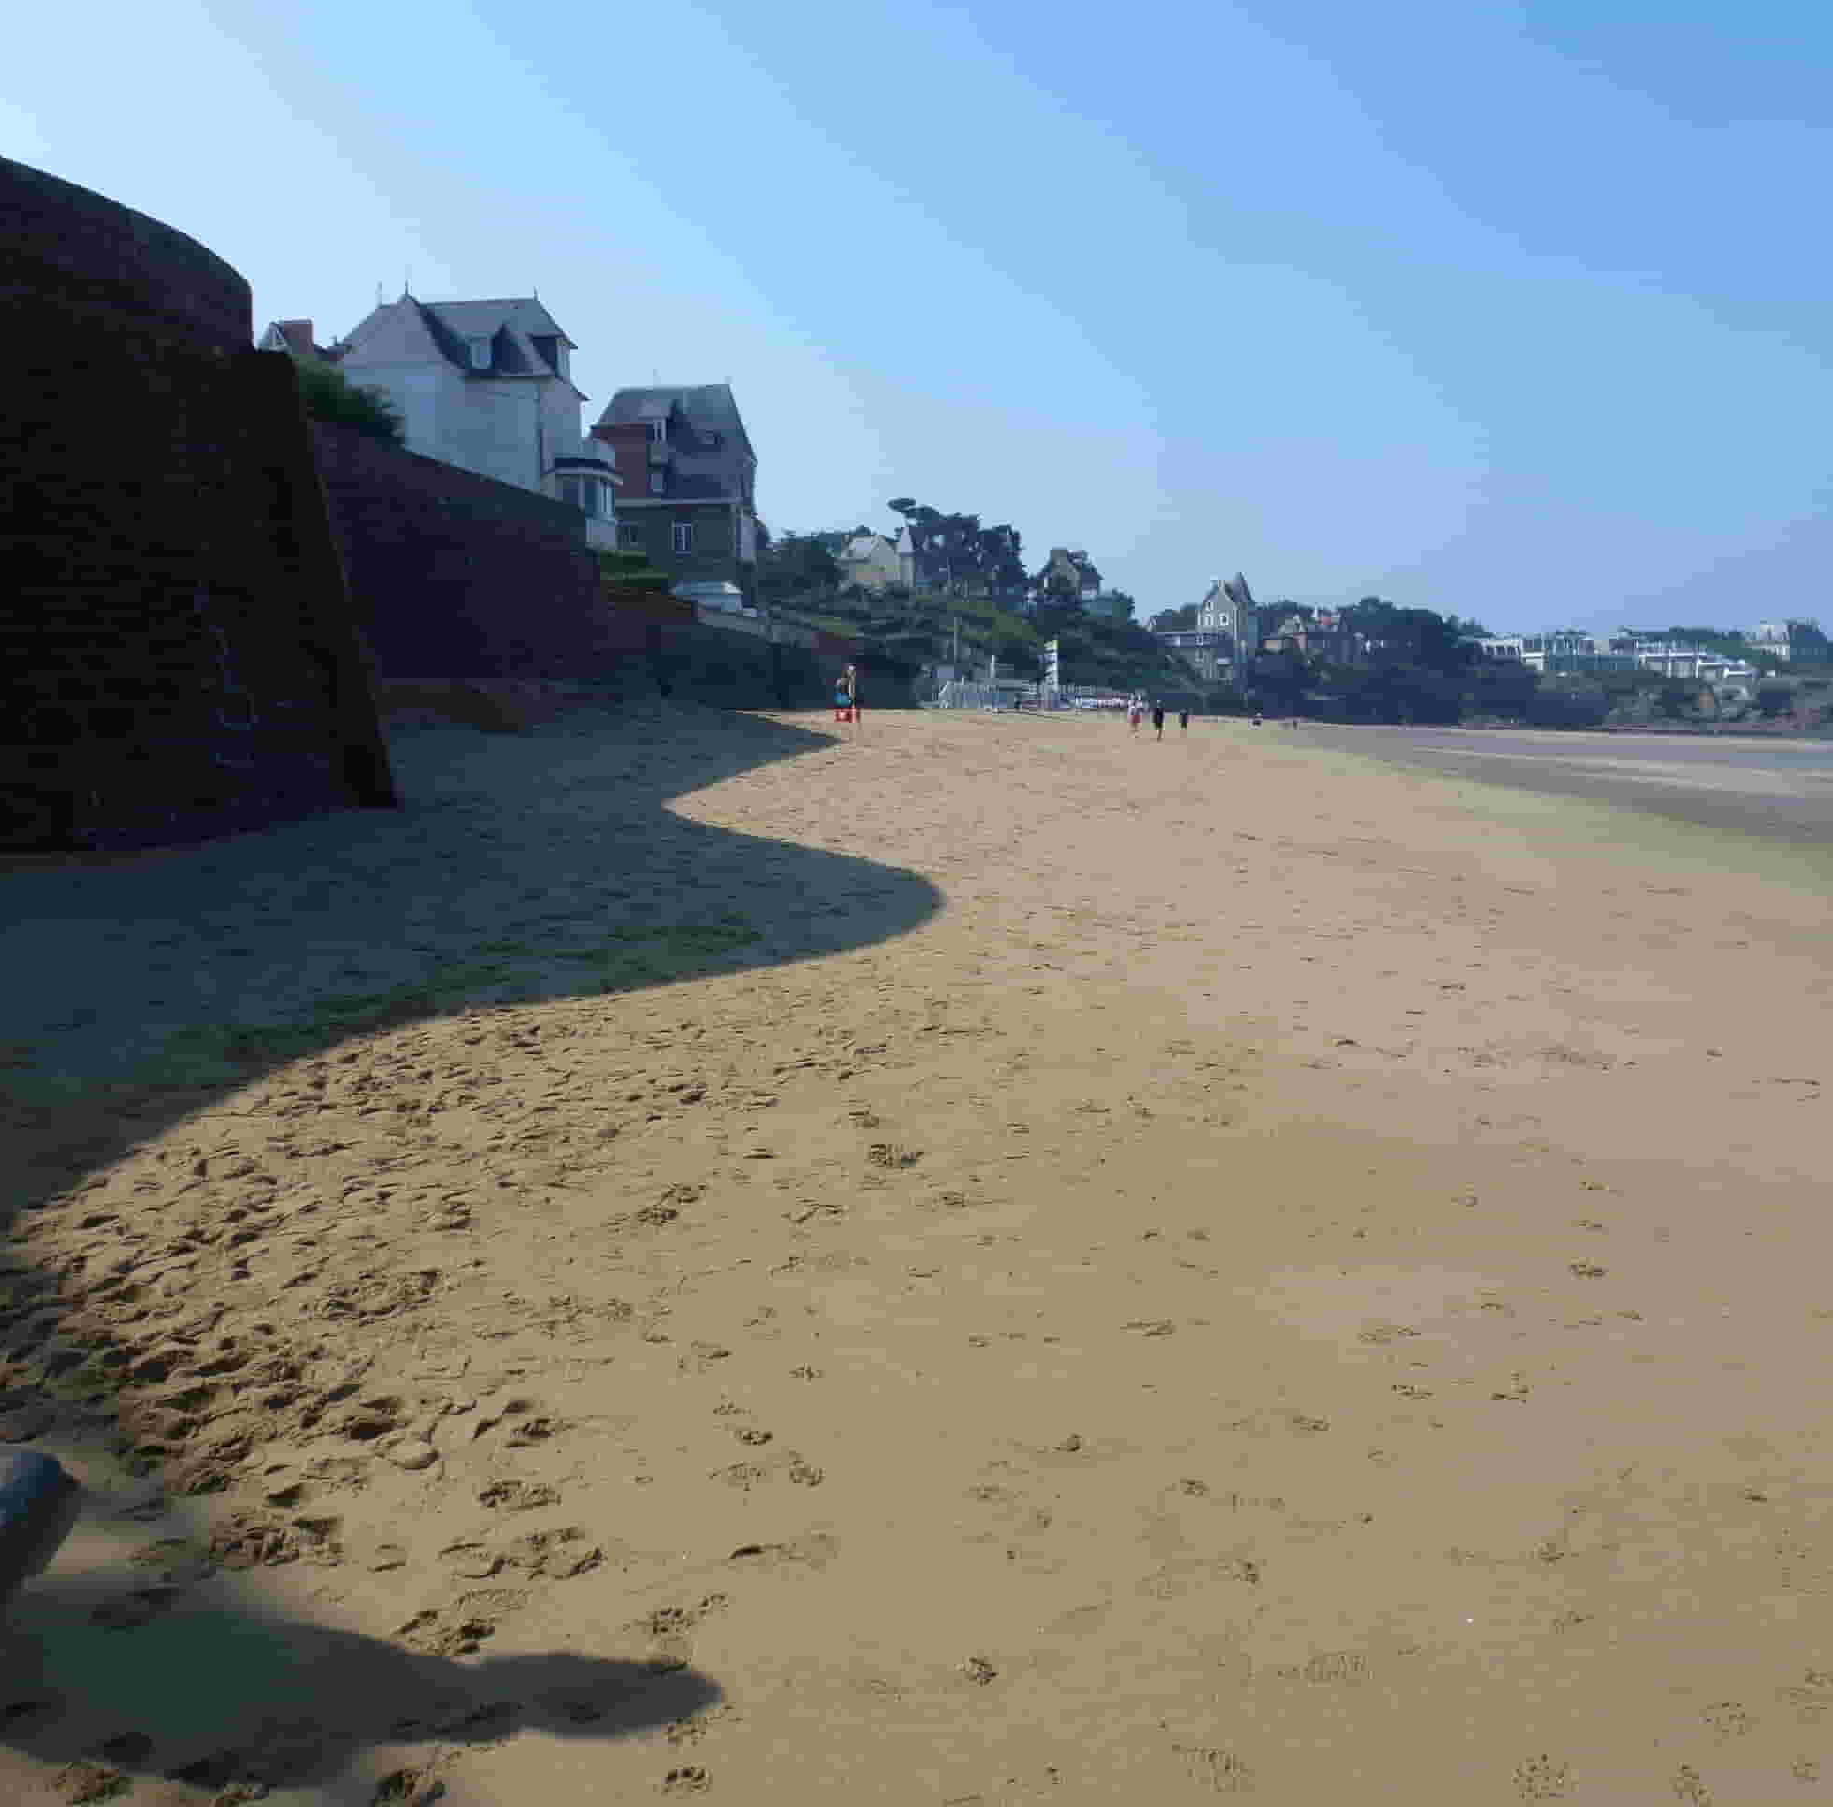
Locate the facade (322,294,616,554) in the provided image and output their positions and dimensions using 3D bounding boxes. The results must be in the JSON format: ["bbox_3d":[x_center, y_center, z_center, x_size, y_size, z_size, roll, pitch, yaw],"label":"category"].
[{"bbox_3d":[-19.495,-21.617,78.656,11.600,11.328,9.000,1,7,9],"label":"facade"}]

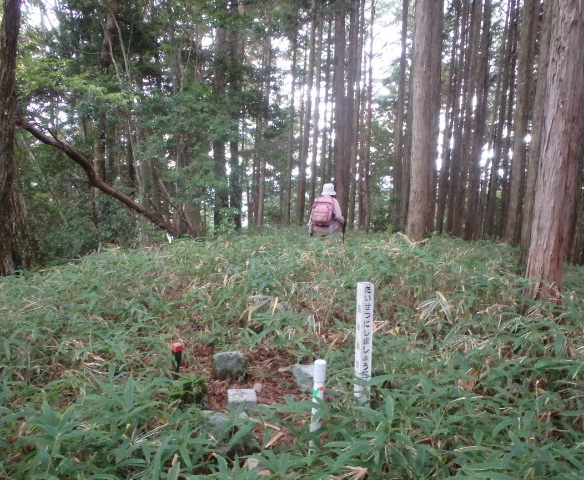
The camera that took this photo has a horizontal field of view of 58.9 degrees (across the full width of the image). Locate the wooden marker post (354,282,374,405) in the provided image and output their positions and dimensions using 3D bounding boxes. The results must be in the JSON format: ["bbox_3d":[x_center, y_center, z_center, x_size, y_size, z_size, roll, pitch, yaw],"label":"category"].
[{"bbox_3d":[0.401,0.581,2.839,0.071,0.690,0.071,-1,7,-21],"label":"wooden marker post"}]

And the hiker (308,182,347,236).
[{"bbox_3d":[0.578,-0.162,8.592,0.580,1.560,0.500,4,7,17],"label":"hiker"}]

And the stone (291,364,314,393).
[{"bbox_3d":[0.075,0.827,3.090,0.160,0.140,0.130,4,7,14],"label":"stone"}]

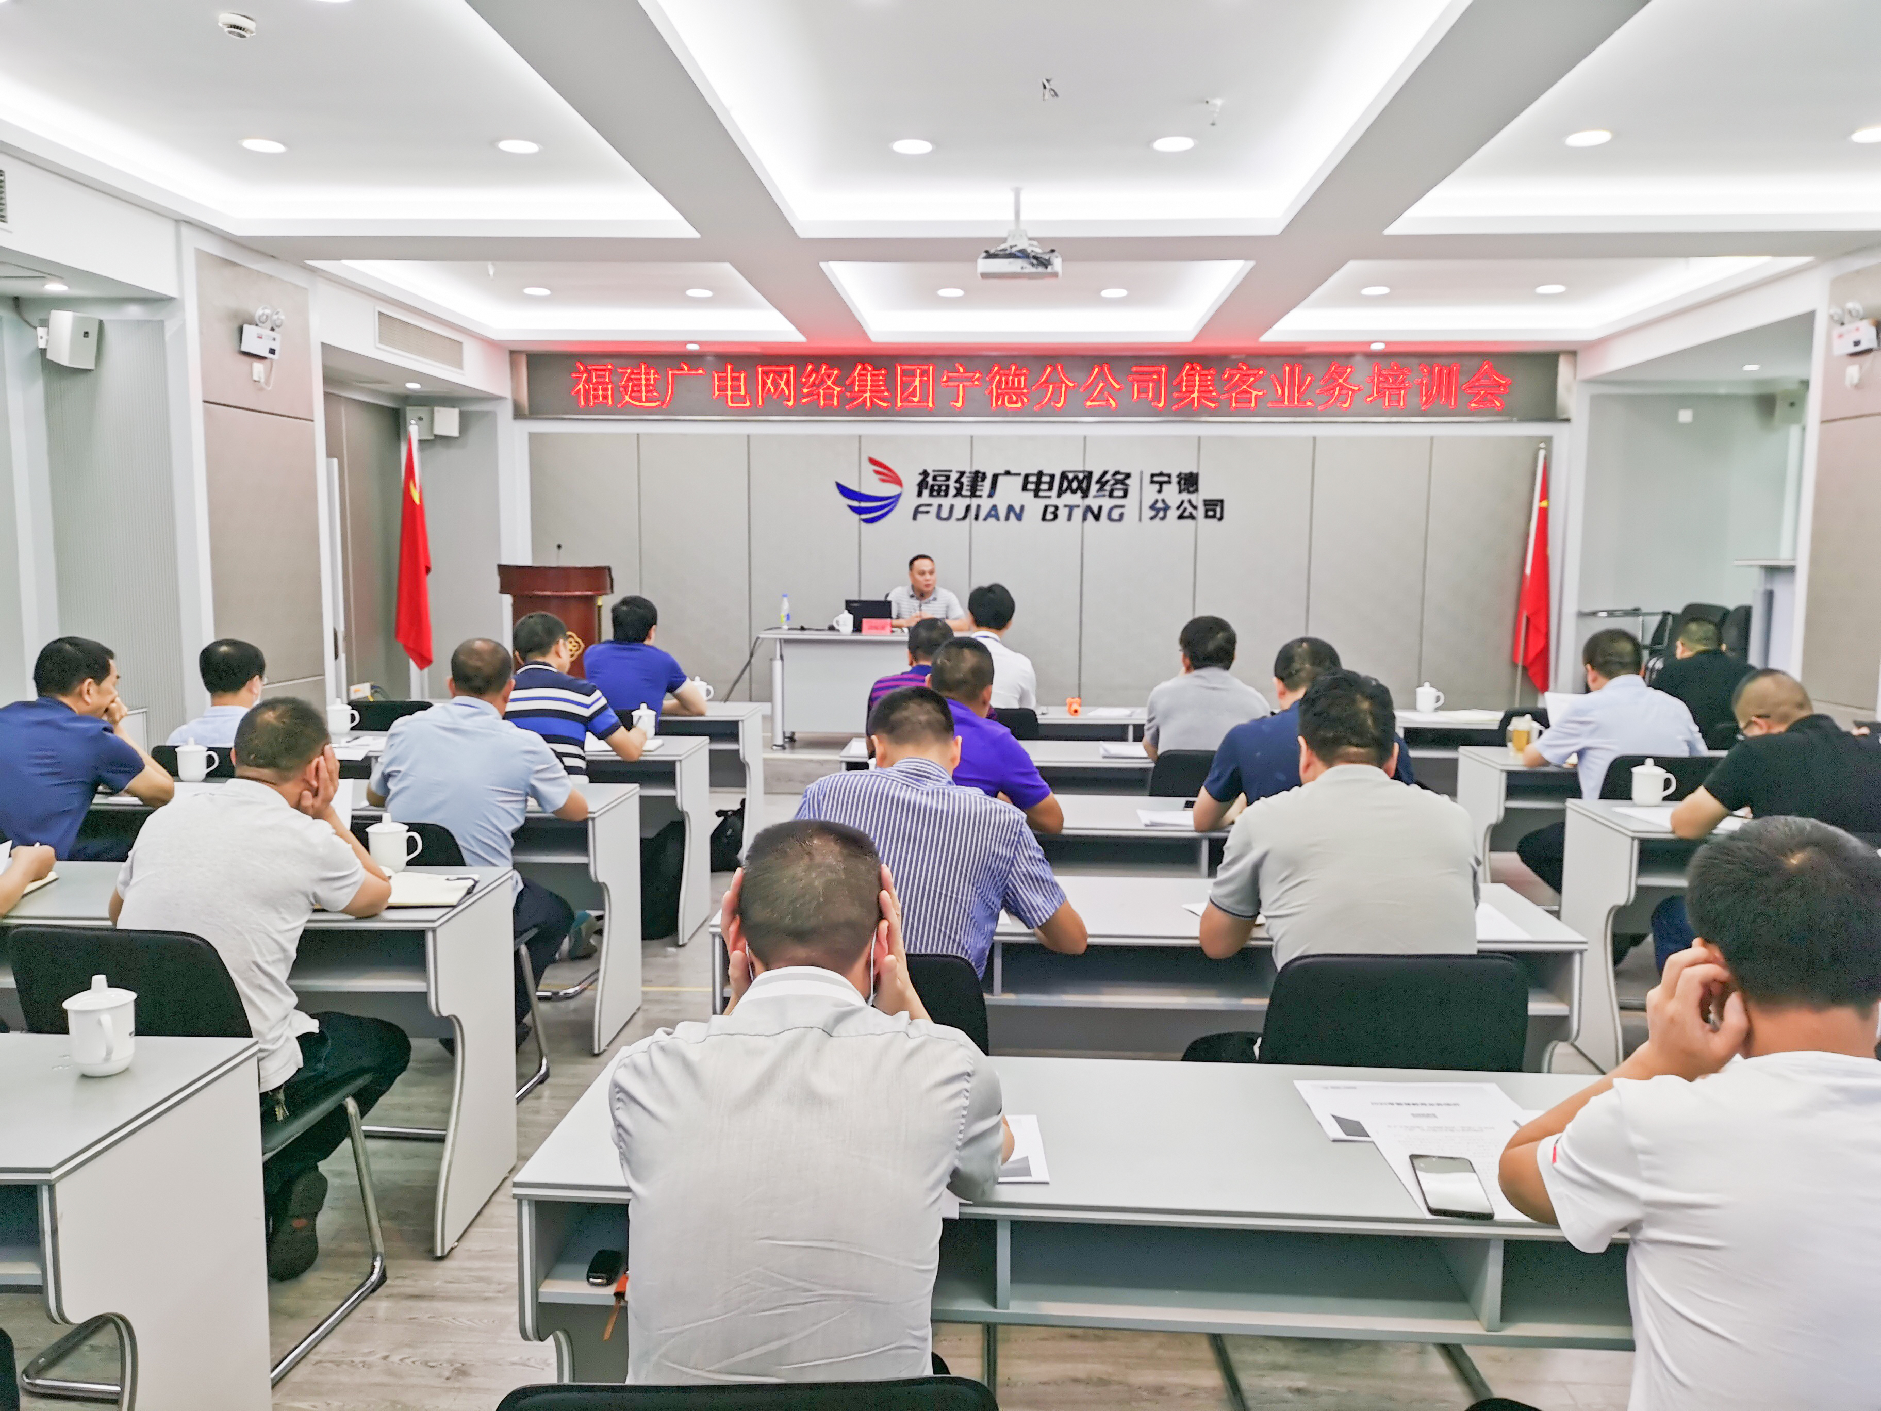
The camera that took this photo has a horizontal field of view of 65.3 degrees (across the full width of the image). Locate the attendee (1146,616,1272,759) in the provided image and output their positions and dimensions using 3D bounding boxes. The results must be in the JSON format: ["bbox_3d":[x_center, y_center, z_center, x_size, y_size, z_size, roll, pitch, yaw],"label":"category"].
[{"bbox_3d":[0.965,0.323,5.335,0.520,1.304,0.750,1,6,2],"label":"attendee"}]

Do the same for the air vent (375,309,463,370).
[{"bbox_3d":[-3.360,-2.349,9.531,0.050,0.230,1.400,1,6,3],"label":"air vent"}]

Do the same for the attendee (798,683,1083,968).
[{"bbox_3d":[-0.004,0.577,2.914,0.580,1.240,0.800,1,6,3],"label":"attendee"}]

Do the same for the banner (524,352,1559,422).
[{"bbox_3d":[0.708,-2.433,11.188,7.850,0.500,0.100,1,6,3],"label":"banner"}]

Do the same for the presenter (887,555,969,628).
[{"bbox_3d":[-0.097,-0.403,10.281,0.570,1.300,0.720,1,6,3],"label":"presenter"}]

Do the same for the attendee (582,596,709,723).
[{"bbox_3d":[-1.338,0.146,6.612,0.530,1.270,0.800,1,6,6],"label":"attendee"}]

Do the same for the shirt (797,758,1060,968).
[{"bbox_3d":[-0.043,0.426,2.834,0.550,0.650,0.470,1,6,3],"label":"shirt"}]

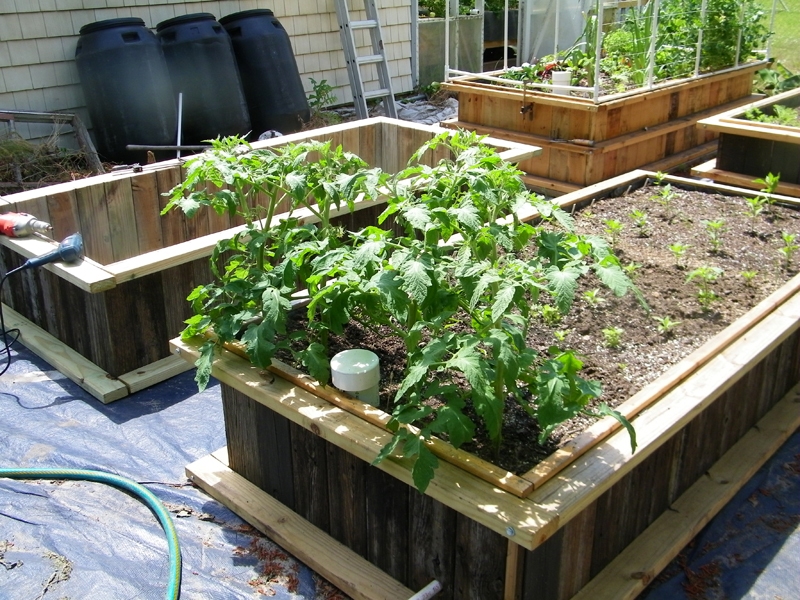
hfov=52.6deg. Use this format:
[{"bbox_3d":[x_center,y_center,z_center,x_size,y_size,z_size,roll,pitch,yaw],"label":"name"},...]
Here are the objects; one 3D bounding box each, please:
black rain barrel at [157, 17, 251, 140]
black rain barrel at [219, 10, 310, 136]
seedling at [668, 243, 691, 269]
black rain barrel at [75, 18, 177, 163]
[{"bbox_3d":[-1.492,-1.630,6.091,0.600,0.921,0.600,-2,15,44],"label":"black rain barrel"},{"bbox_3d":[-1.123,-1.828,6.528,0.600,0.921,0.600,-4,17,46],"label":"black rain barrel"},{"bbox_3d":[0.996,-0.164,2.880,0.086,0.095,0.082,8,24,19],"label":"seedling"},{"bbox_3d":[-1.922,-1.483,5.746,0.600,0.950,0.600,-14,19,-15],"label":"black rain barrel"}]

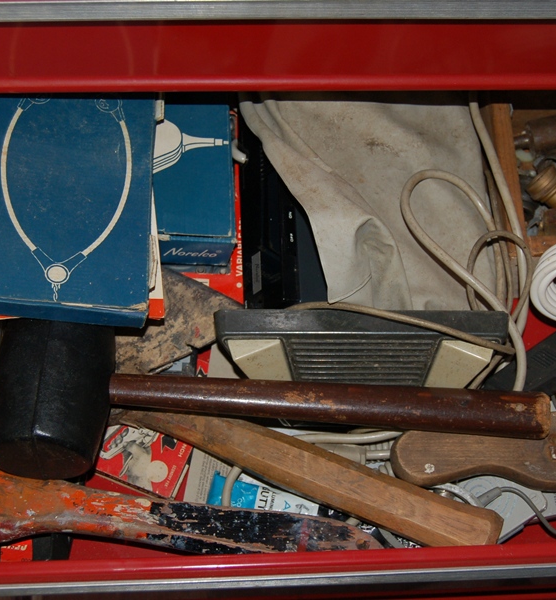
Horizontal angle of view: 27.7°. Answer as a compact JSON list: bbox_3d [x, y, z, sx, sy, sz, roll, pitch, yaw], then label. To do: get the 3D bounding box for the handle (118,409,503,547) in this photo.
[{"bbox_3d":[0.015,0.108,0.729,0.262,0.030,0.034,19,66,5],"label":"handle"}]

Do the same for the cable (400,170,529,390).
[{"bbox_3d":[0.128,-0.016,0.783,0.087,0.045,0.157,-1,66,-4],"label":"cable"}]

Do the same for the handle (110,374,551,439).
[{"bbox_3d":[0.035,0.068,0.730,0.287,0.031,0.031,3,66,-2],"label":"handle"}]

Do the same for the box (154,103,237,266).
[{"bbox_3d":[-0.060,-0.089,0.802,0.058,0.036,0.118,-1,66,-4],"label":"box"}]

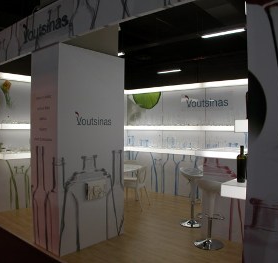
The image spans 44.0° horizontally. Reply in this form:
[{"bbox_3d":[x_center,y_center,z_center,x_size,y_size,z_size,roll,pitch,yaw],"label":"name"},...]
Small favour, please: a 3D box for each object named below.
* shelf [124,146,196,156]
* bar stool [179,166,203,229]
[{"bbox_3d":[0.433,0.422,7.890,0.300,0.100,2.400,-1,1,-44],"label":"shelf"},{"bbox_3d":[0.857,1.030,5.450,0.410,0.900,0.420,1,1,44],"label":"bar stool"}]

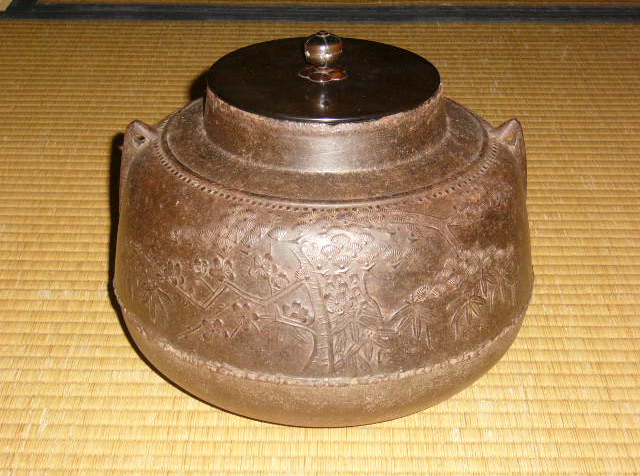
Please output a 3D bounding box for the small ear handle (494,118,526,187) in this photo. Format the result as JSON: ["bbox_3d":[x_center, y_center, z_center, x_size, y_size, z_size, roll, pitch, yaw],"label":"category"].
[{"bbox_3d":[0.117,-0.051,0.784,0.023,0.048,0.017,0,28,0],"label":"small ear handle"}]

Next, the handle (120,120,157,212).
[{"bbox_3d":[-0.112,-0.046,0.786,0.024,0.058,0.017,0,28,0],"label":"handle"}]

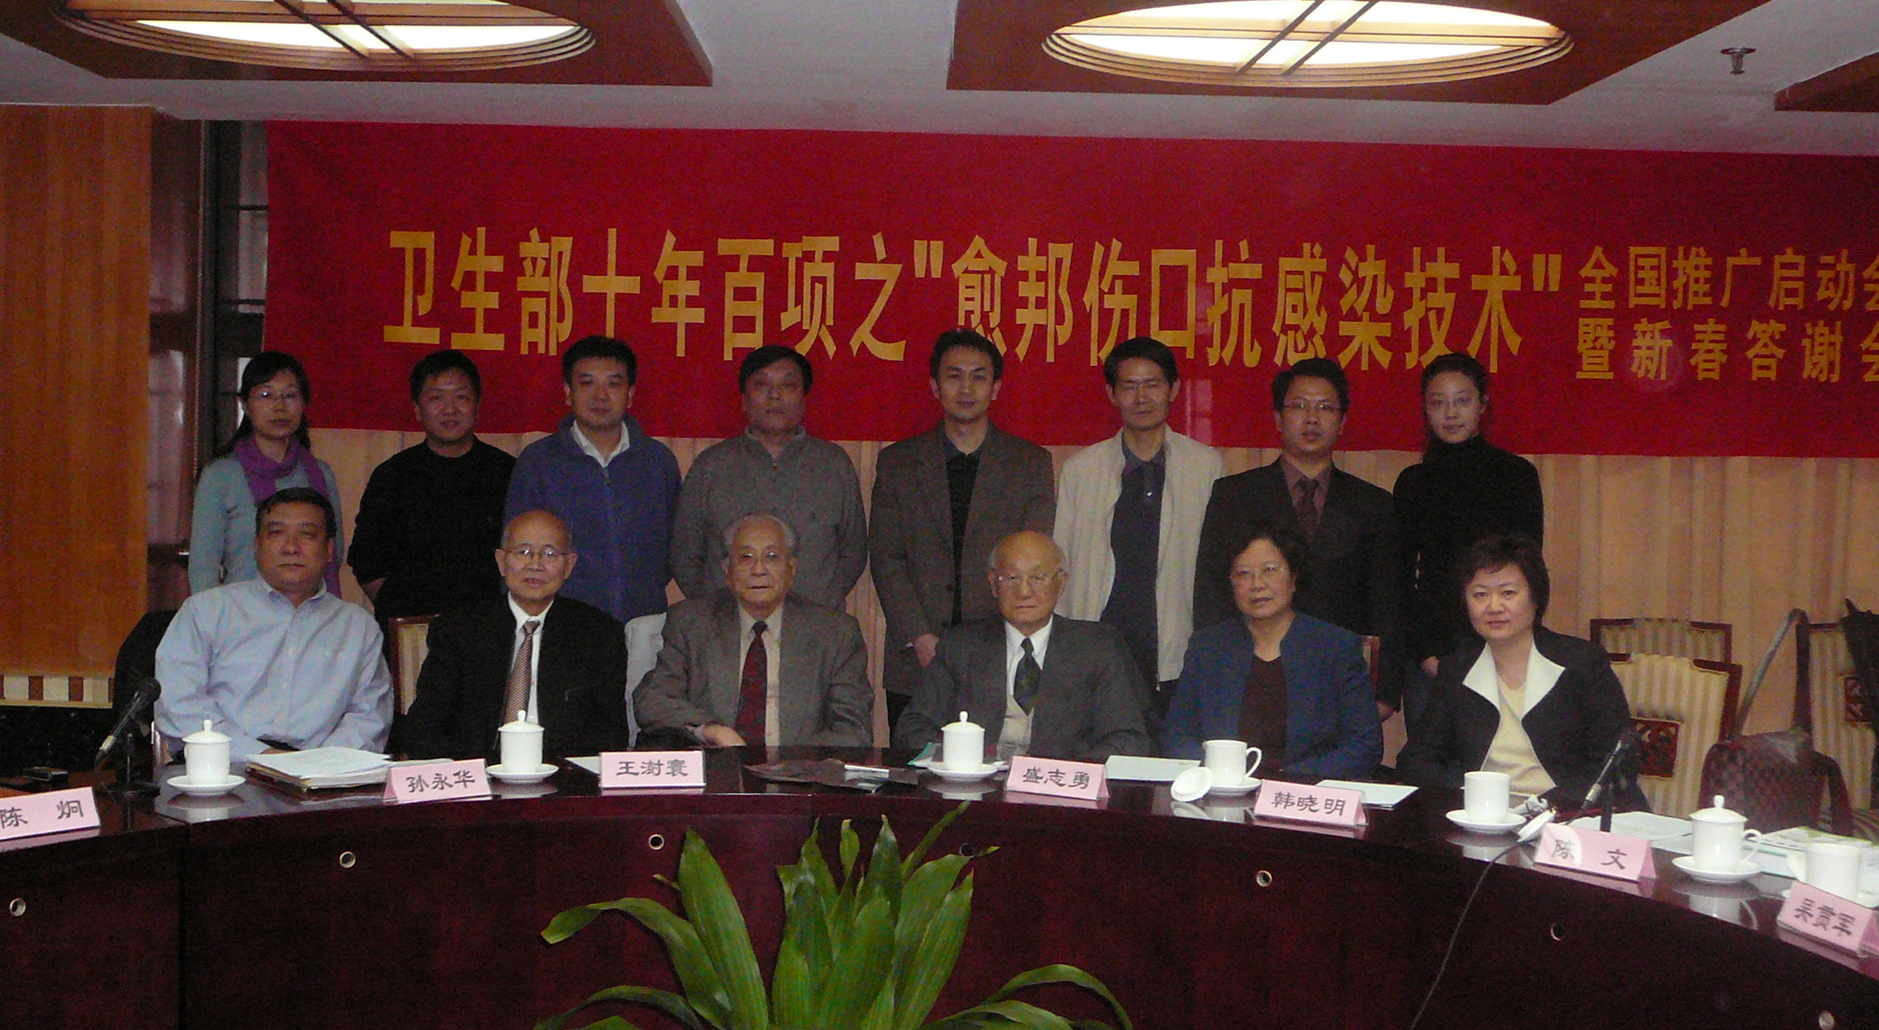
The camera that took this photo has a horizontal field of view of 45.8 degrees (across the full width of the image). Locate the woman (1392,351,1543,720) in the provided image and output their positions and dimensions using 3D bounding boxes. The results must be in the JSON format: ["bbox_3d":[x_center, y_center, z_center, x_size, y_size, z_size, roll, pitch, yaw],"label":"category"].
[{"bbox_3d":[1.356,0.430,5.750,0.400,1.690,0.280,2,3,12],"label":"woman"}]

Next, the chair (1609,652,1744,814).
[{"bbox_3d":[1.465,0.815,4.798,0.460,0.985,0.570,3,3,31],"label":"chair"}]

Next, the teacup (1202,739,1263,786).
[{"bbox_3d":[0.586,0.499,4.444,0.115,0.087,0.083,1,2,7],"label":"teacup"}]

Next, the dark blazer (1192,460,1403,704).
[{"bbox_3d":[0.935,0.224,5.800,0.540,0.740,0.300,1,3,7],"label":"dark blazer"}]

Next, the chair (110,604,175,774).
[{"bbox_3d":[-1.681,0.742,5.250,0.520,0.990,0.600,0,3,-21],"label":"chair"}]

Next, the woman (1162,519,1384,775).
[{"bbox_3d":[0.743,0.663,5.037,0.510,1.265,0.700,2,3,16],"label":"woman"}]

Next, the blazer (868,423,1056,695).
[{"bbox_3d":[0.059,0.120,5.812,0.490,0.720,0.290,1,2,-1],"label":"blazer"}]

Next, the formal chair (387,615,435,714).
[{"bbox_3d":[-1.109,0.753,5.380,0.480,0.980,0.580,1,3,-10],"label":"formal chair"}]

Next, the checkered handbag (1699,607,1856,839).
[{"bbox_3d":[1.880,0.503,5.000,0.350,0.570,0.200,1,3,9],"label":"checkered handbag"}]

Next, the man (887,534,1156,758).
[{"bbox_3d":[0.165,0.657,4.955,0.580,1.240,0.740,1,2,7],"label":"man"}]

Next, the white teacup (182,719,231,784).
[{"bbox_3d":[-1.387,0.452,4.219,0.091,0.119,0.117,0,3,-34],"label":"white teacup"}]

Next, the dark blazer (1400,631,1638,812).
[{"bbox_3d":[1.258,0.546,4.822,0.520,0.620,0.360,2,3,21],"label":"dark blazer"}]

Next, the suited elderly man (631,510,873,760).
[{"bbox_3d":[-0.436,0.633,4.996,0.550,1.260,0.740,1,2,-5],"label":"suited elderly man"}]

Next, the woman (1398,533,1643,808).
[{"bbox_3d":[1.120,0.680,4.610,0.500,1.250,0.740,3,3,29],"label":"woman"}]

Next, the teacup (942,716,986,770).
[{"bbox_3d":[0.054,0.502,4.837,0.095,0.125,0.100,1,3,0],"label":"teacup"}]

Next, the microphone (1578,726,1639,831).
[{"bbox_3d":[1.275,0.511,4.243,0.170,0.225,0.100,-1,4,-41],"label":"microphone"}]

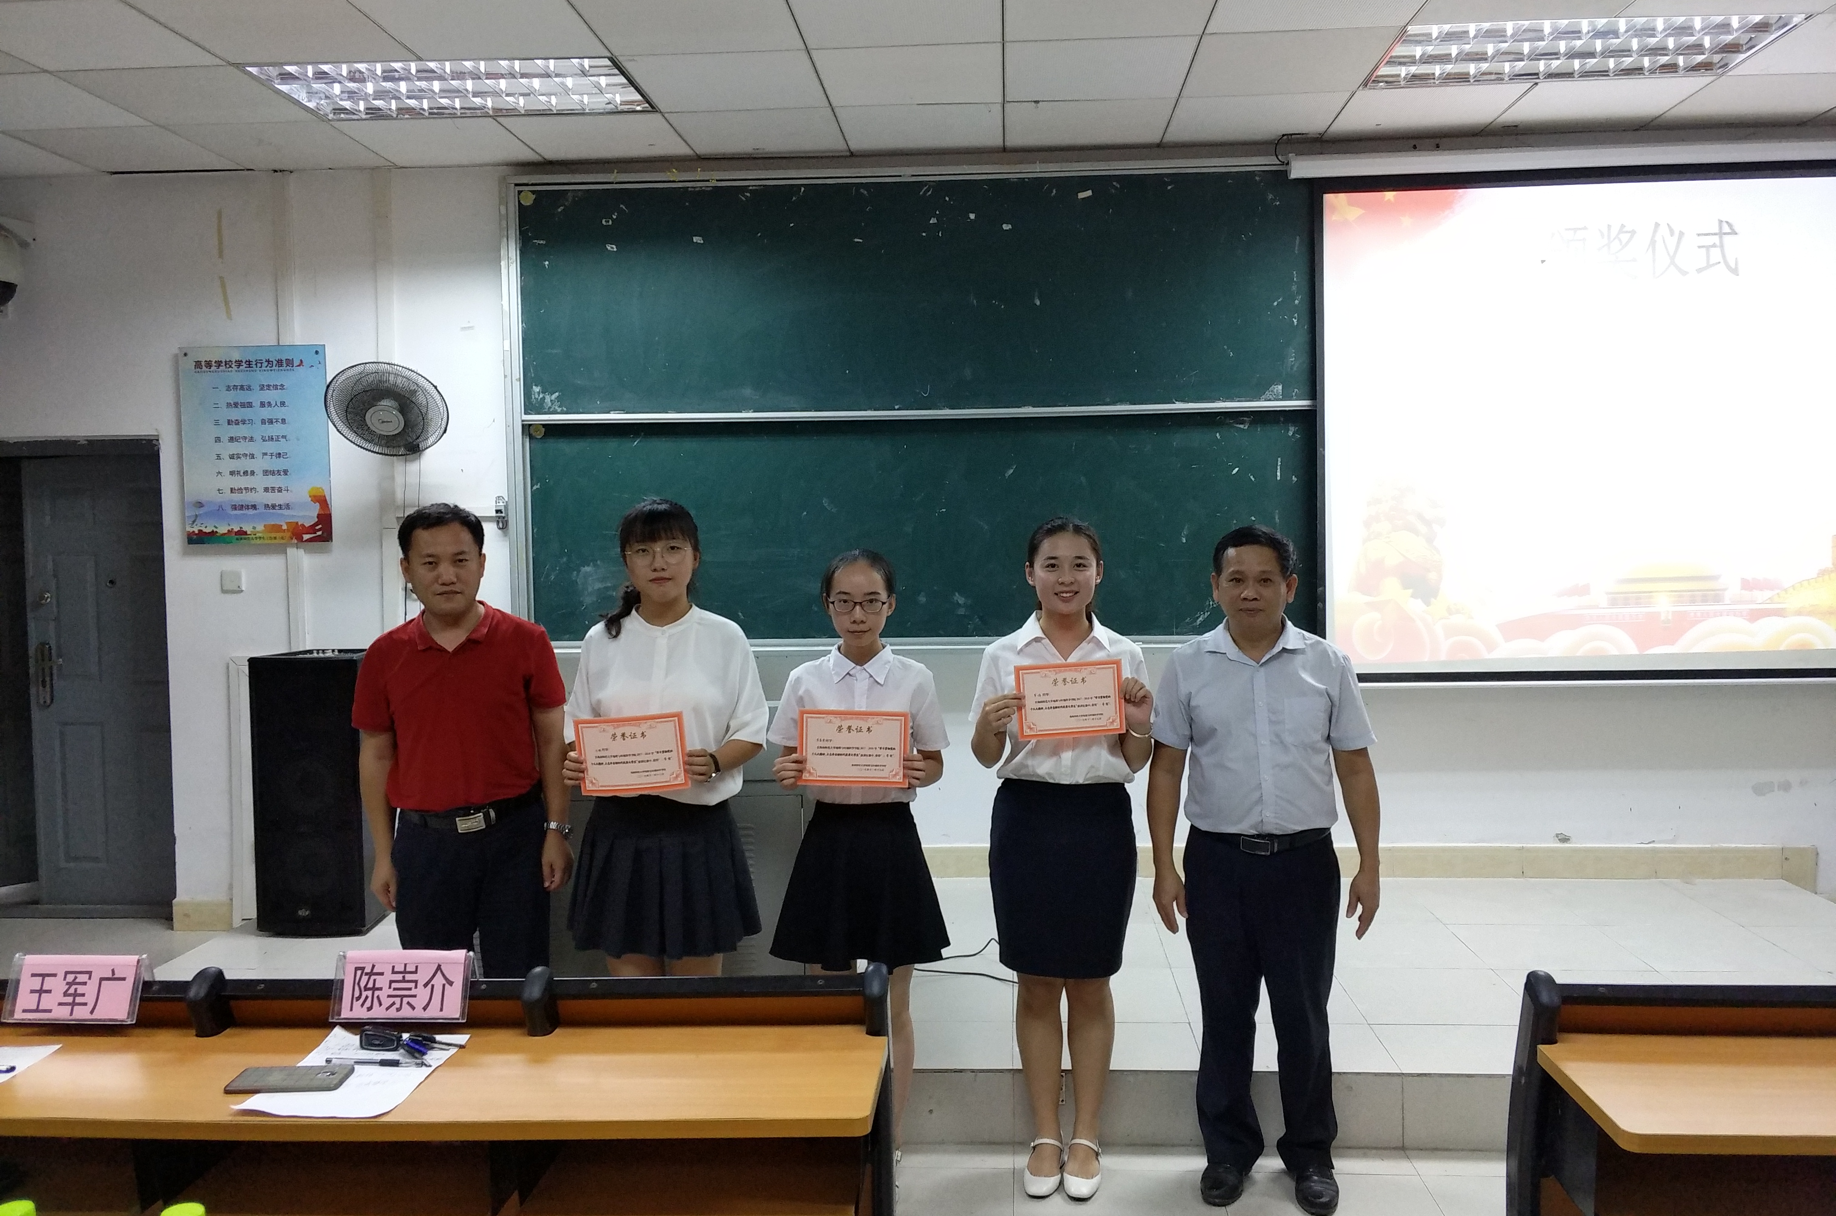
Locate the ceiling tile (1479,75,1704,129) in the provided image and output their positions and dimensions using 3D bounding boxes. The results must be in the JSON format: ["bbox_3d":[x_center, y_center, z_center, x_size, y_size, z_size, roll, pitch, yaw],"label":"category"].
[{"bbox_3d":[2.478,-1.841,4.870,0.610,0.020,0.582,0,3,3],"label":"ceiling tile"}]

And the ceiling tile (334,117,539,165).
[{"bbox_3d":[-1.783,-1.757,4.985,0.600,0.020,0.590,0,3,3],"label":"ceiling tile"}]

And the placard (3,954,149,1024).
[{"bbox_3d":[-1.381,0.623,2.170,0.215,0.105,0.090,0,4,3],"label":"placard"}]

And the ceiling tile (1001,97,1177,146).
[{"bbox_3d":[0.618,-1.807,4.918,0.605,0.020,0.590,0,4,4],"label":"ceiling tile"}]

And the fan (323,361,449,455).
[{"bbox_3d":[-2.021,-0.789,5.084,0.440,0.440,0.320,-1,42,-10],"label":"fan"}]

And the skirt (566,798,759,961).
[{"bbox_3d":[-0.632,0.625,3.288,0.480,0.400,0.370,-1,3,-4],"label":"skirt"}]

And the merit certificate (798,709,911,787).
[{"bbox_3d":[-0.148,0.327,3.065,0.256,0.181,0.005,1,4,5],"label":"merit certificate"}]

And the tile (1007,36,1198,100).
[{"bbox_3d":[0.593,-1.794,4.404,0.610,0.020,0.565,0,3,3],"label":"tile"}]

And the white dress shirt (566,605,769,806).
[{"bbox_3d":[-0.615,0.234,3.250,0.490,0.500,0.280,-1,4,0],"label":"white dress shirt"}]

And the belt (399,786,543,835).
[{"bbox_3d":[-1.117,0.486,3.299,0.355,0.075,0.260,-1,4,-8],"label":"belt"}]

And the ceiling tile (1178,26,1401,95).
[{"bbox_3d":[1.170,-1.747,4.240,0.600,0.018,0.580,0,4,3],"label":"ceiling tile"}]

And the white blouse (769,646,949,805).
[{"bbox_3d":[-0.147,0.287,3.280,0.440,0.400,0.260,-1,4,0],"label":"white blouse"}]

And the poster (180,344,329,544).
[{"bbox_3d":[-2.669,-0.654,5.351,0.607,0.795,0.015,0,3,3],"label":"poster"}]

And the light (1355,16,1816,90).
[{"bbox_3d":[2.068,-1.777,4.185,1.190,0.080,0.570,0,4,3],"label":"light"}]

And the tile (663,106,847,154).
[{"bbox_3d":[-0.598,-1.797,4.993,0.605,0.020,0.590,0,4,4],"label":"tile"}]

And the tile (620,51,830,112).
[{"bbox_3d":[-0.641,-1.785,4.479,0.610,0.020,0.565,0,3,3],"label":"tile"}]

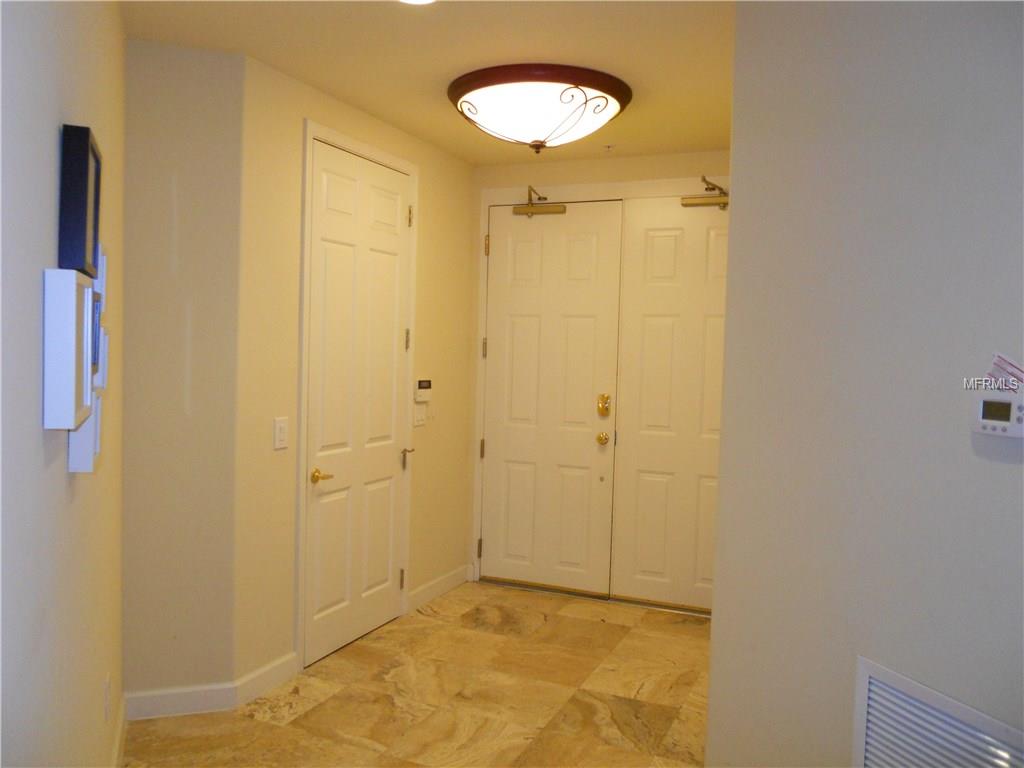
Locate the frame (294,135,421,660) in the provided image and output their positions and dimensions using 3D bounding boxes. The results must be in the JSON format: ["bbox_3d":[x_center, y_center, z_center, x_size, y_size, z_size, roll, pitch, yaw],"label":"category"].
[{"bbox_3d":[-0.795,0.060,4.215,0.120,2.522,0.979,3,3,23],"label":"frame"}]

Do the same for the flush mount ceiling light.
[{"bbox_3d":[0.119,-1.161,3.650,0.806,0.280,0.806,2,3,0],"label":"flush mount ceiling light"}]

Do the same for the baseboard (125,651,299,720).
[{"bbox_3d":[-1.202,1.290,3.493,0.745,0.110,0.180,-1,4,-42],"label":"baseboard"}]

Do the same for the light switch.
[{"bbox_3d":[-1.007,0.217,3.627,0.012,0.131,0.086,3,3,23],"label":"light switch"}]

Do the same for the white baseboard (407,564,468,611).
[{"bbox_3d":[-0.440,1.240,5.053,0.018,0.107,0.764,3,3,23],"label":"white baseboard"}]

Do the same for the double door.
[{"bbox_3d":[0.632,0.104,4.978,1.749,2.400,0.060,3,3,23],"label":"double door"}]

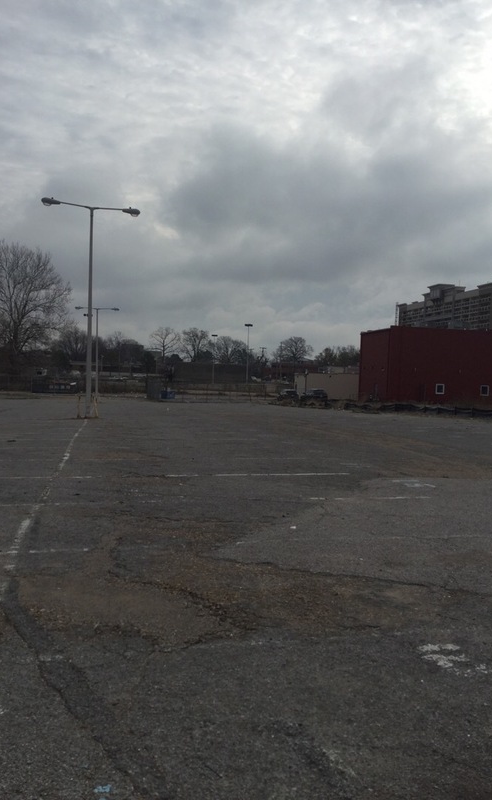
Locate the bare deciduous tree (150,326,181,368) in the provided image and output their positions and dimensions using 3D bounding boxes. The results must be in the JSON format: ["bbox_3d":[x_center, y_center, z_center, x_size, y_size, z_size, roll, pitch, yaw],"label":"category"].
[{"bbox_3d":[-22.473,-12.563,200.000,8.380,15.910,8.380,1,1,0],"label":"bare deciduous tree"}]

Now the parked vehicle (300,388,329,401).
[{"bbox_3d":[7.841,-0.515,82.000,1.850,1.620,4.600,2,1,35],"label":"parked vehicle"}]

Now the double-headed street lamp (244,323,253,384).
[{"bbox_3d":[0.547,-8.892,140.000,1.600,12.120,0.500,1,1,0],"label":"double-headed street lamp"}]

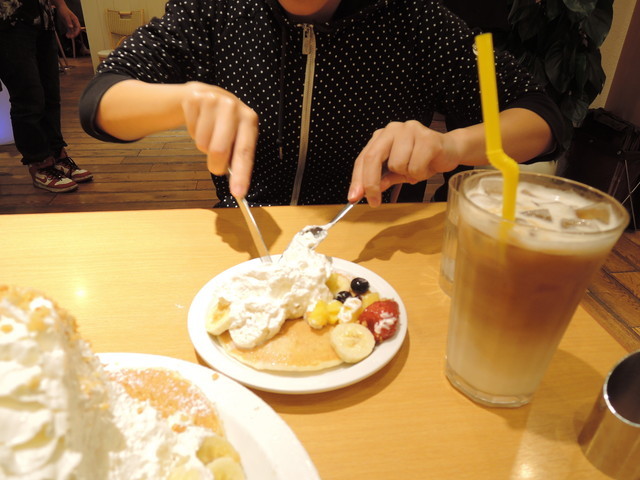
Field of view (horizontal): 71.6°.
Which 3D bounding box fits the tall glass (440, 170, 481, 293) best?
[{"bbox_3d":[0.150,0.001,0.404,0.081,0.105,0.081,2,29,0],"label":"tall glass"}]

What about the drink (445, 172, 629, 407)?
[{"bbox_3d":[0.122,0.035,0.282,0.087,0.134,0.087,2,29,0],"label":"drink"}]

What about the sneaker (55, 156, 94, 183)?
[{"bbox_3d":[-1.449,-0.423,2.568,0.275,0.140,0.105,10,29,13],"label":"sneaker"}]

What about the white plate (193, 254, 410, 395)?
[{"bbox_3d":[-0.015,0.060,0.343,0.163,0.021,0.163,2,29,-1],"label":"white plate"}]

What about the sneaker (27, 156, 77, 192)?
[{"bbox_3d":[-1.457,-0.365,2.462,0.275,0.140,0.105,15,31,21],"label":"sneaker"}]

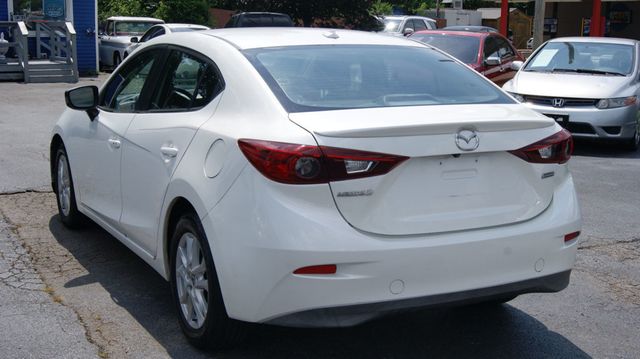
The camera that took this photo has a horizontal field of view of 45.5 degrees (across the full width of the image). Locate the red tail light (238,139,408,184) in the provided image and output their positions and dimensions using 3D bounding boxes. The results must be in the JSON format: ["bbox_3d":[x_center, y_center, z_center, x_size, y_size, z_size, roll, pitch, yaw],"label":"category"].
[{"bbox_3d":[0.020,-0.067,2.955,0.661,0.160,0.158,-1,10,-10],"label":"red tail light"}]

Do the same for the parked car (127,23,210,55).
[{"bbox_3d":[-3.703,-3.213,19.200,1.800,1.420,4.600,-6,12,-33],"label":"parked car"}]

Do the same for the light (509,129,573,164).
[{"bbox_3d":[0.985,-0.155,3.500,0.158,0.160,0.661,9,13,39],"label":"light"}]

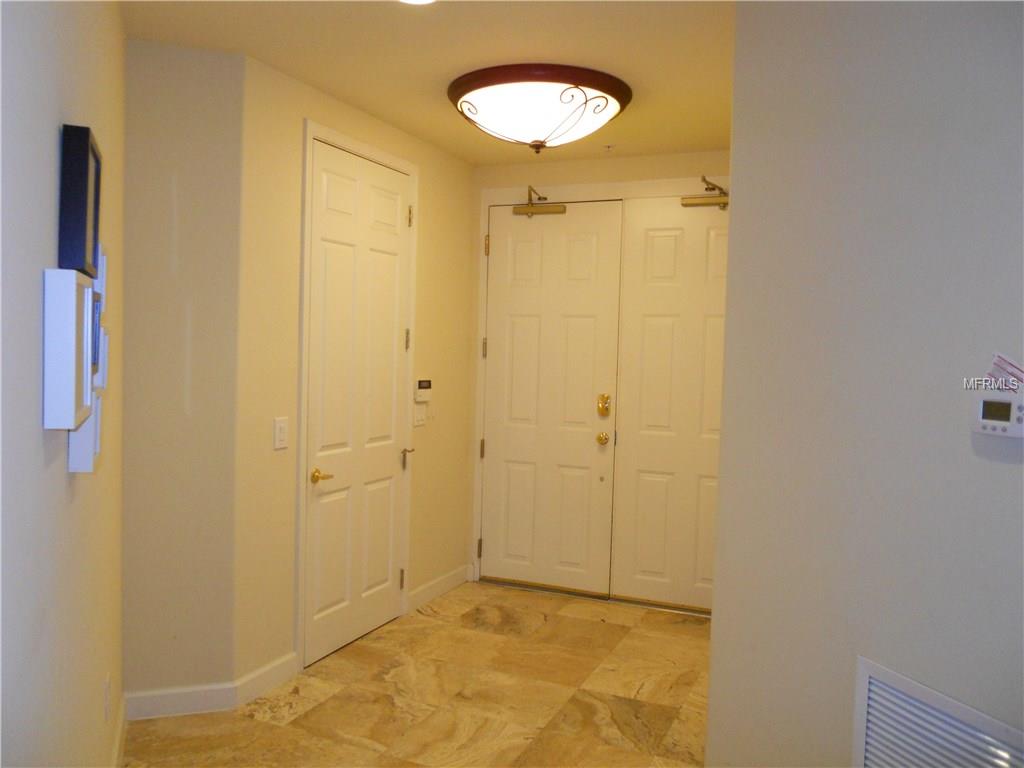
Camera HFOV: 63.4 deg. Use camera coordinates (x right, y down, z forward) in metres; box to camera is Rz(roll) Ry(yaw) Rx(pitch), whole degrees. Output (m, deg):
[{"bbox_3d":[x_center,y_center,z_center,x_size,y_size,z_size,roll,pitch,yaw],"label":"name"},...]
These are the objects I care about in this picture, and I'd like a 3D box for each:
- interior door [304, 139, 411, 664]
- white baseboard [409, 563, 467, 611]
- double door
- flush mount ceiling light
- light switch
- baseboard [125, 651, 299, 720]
[{"bbox_3d":[-0.774,0.094,4.198,0.050,2.440,0.853,3,3,23],"label":"interior door"},{"bbox_3d":[-0.440,1.240,5.053,0.018,0.107,0.764,3,3,23],"label":"white baseboard"},{"bbox_3d":[0.632,0.104,4.978,1.749,2.400,0.060,3,3,23],"label":"double door"},{"bbox_3d":[0.119,-1.161,3.650,0.806,0.280,0.806,2,3,0],"label":"flush mount ceiling light"},{"bbox_3d":[-1.007,0.217,3.627,0.012,0.131,0.086,3,3,23],"label":"light switch"},{"bbox_3d":[-1.202,1.290,3.493,0.745,0.110,0.180,-1,4,-42],"label":"baseboard"}]

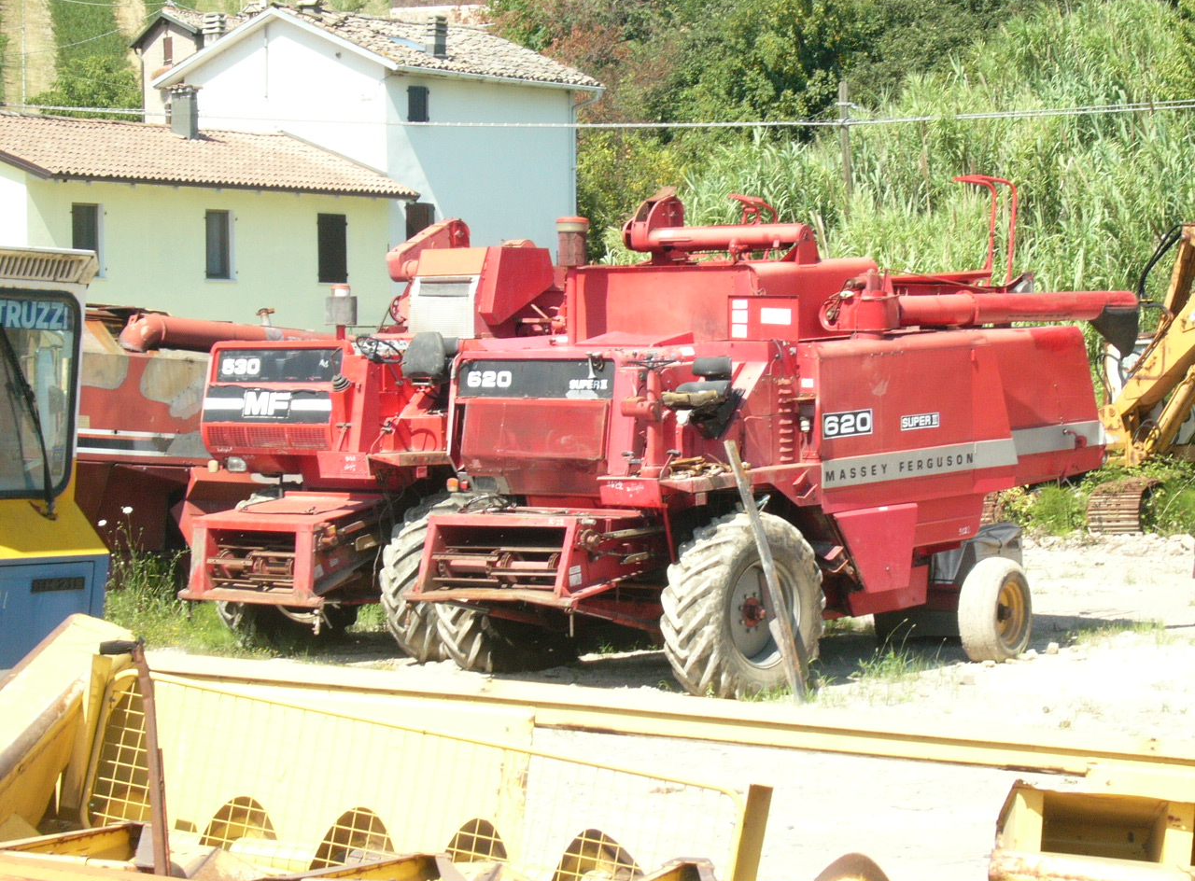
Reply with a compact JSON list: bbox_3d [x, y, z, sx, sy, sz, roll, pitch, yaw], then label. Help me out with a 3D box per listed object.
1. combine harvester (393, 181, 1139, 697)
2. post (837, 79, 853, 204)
[{"bbox_3d":[1.505,-0.155,29.789,3.237,4.251,7.264,2,5,42],"label":"combine harvester"},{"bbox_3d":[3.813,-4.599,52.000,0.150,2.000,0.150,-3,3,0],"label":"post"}]

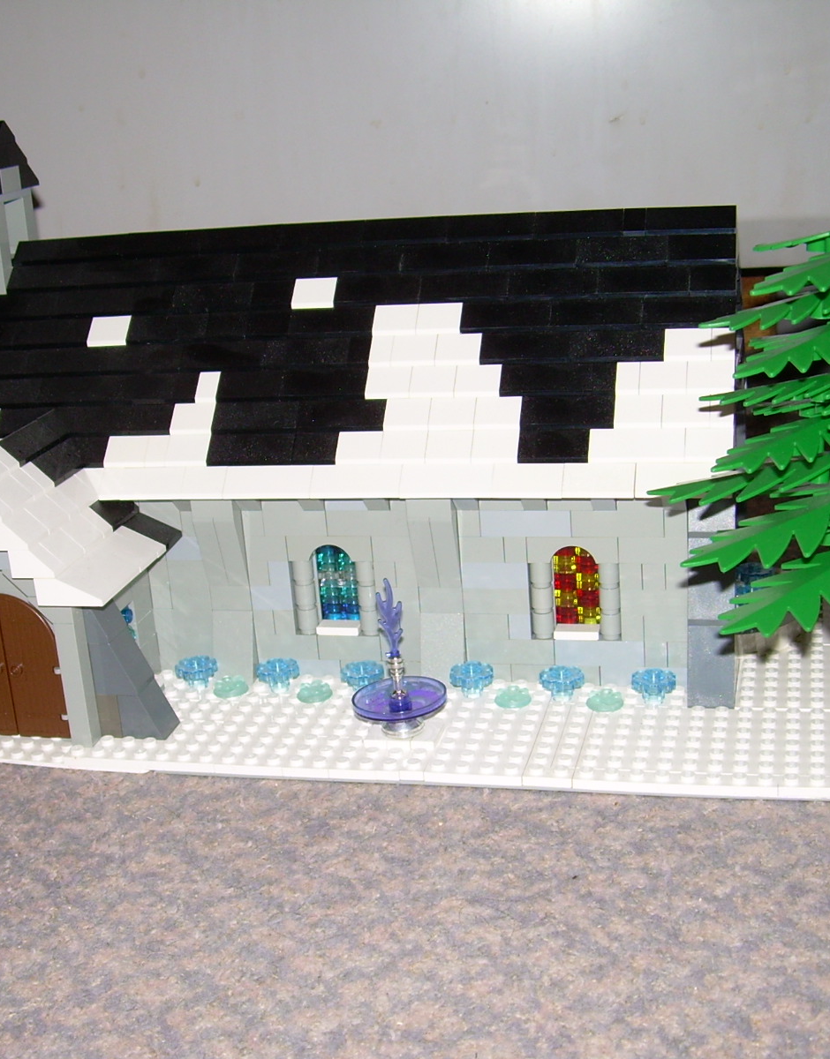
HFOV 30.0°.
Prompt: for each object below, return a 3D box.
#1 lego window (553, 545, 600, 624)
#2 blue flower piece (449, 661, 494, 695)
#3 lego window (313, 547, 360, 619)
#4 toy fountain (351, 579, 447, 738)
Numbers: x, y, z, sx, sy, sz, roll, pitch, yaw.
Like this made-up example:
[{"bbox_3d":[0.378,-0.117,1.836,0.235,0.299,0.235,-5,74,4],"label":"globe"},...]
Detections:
[{"bbox_3d":[0.058,0.018,0.550,0.016,0.030,0.007,0,19,14],"label":"lego window"},{"bbox_3d":[0.020,0.054,0.548,0.016,0.010,0.016,0,19,14],"label":"blue flower piece"},{"bbox_3d":[-0.028,0.018,0.572,0.016,0.030,0.007,0,19,14],"label":"lego window"},{"bbox_3d":[-0.005,0.042,0.515,0.033,0.054,0.033,0,19,14],"label":"toy fountain"}]

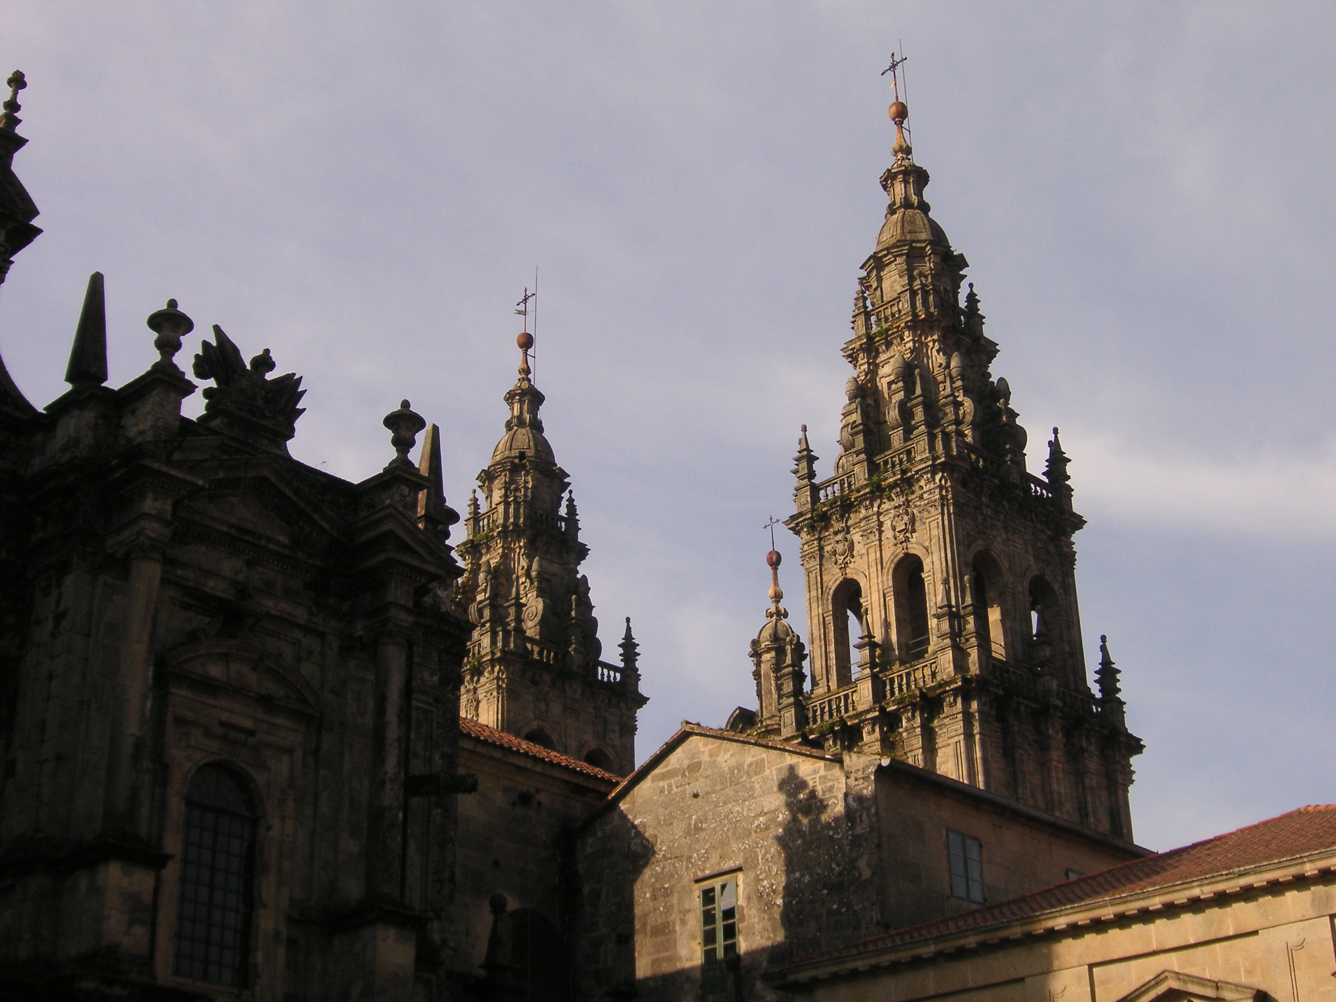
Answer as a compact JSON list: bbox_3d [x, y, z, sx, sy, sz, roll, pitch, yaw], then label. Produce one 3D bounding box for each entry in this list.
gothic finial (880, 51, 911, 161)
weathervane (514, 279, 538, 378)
[{"bbox_3d":[11.564,-19.902,102.978,1.550,6.500,1.000,-22,-32,37],"label":"gothic finial"},{"bbox_3d":[-8.359,-9.930,120.082,1.500,6.200,1.000,-22,-32,37],"label":"weathervane"}]

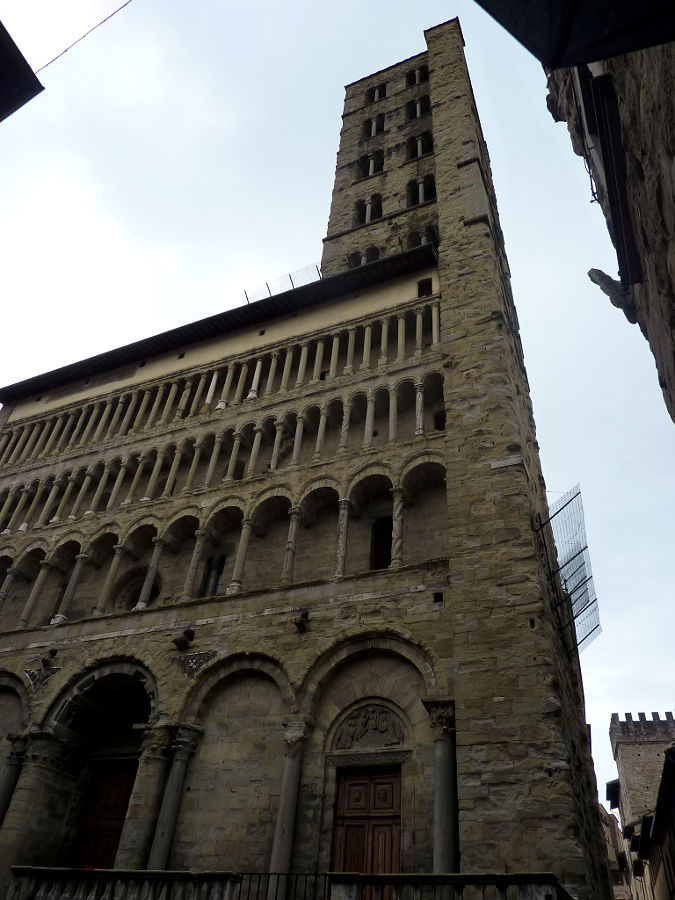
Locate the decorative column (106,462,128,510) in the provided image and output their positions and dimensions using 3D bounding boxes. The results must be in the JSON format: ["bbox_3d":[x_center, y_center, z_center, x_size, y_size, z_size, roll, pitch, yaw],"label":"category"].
[{"bbox_3d":[-9.736,1.497,28.735,0.390,2.873,0.390,-13,-44,20],"label":"decorative column"}]

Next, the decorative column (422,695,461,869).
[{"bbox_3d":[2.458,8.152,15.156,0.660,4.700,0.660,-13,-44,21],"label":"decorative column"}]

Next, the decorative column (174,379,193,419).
[{"bbox_3d":[-7.628,-2.475,32.243,0.370,2.490,0.370,-13,-43,21],"label":"decorative column"}]

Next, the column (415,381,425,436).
[{"bbox_3d":[2.999,-1.558,23.770,0.350,2.786,0.350,-13,-44,21],"label":"column"}]

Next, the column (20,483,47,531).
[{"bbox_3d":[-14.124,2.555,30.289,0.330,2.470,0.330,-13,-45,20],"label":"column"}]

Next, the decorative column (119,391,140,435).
[{"bbox_3d":[-10.301,-1.893,32.225,0.350,2.870,0.350,-13,-44,21],"label":"decorative column"}]

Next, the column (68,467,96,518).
[{"bbox_3d":[-10.799,1.779,27.551,0.360,2.781,0.360,-13,-46,20],"label":"column"}]

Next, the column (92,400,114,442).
[{"bbox_3d":[-11.772,-1.466,32.730,0.350,2.811,0.350,-13,-44,21],"label":"column"}]

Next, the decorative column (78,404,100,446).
[{"bbox_3d":[-11.809,-1.187,31.134,0.320,2.601,0.320,-13,-44,21],"label":"decorative column"}]

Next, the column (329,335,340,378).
[{"bbox_3d":[-0.128,-4.250,29.385,0.350,2.590,0.350,3,-40,3],"label":"column"}]

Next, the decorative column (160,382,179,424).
[{"bbox_3d":[-8.100,-2.287,31.220,0.360,2.775,0.360,-13,-44,20],"label":"decorative column"}]

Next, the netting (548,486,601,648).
[{"bbox_3d":[7.831,4.467,21.659,1.500,1.200,9.300,-11,-44,19],"label":"netting"}]

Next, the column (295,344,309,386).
[{"bbox_3d":[-1.468,-3.554,27.046,0.320,2.601,0.320,3,-41,3],"label":"column"}]

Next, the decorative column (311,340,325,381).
[{"bbox_3d":[-0.862,-3.921,28.352,0.320,2.350,0.320,-13,-45,20],"label":"decorative column"}]

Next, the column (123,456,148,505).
[{"bbox_3d":[-9.228,1.371,29.740,0.420,2.570,0.420,-13,-43,21],"label":"column"}]

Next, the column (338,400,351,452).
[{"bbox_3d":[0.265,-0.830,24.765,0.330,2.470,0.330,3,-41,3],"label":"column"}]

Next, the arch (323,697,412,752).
[{"bbox_3d":[0.859,7.327,17.426,2.433,1.391,0.350,-13,-44,21],"label":"arch"}]

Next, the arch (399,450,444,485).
[{"bbox_3d":[2.699,0.569,20.605,1.615,1.241,0.500,-13,-46,20],"label":"arch"}]

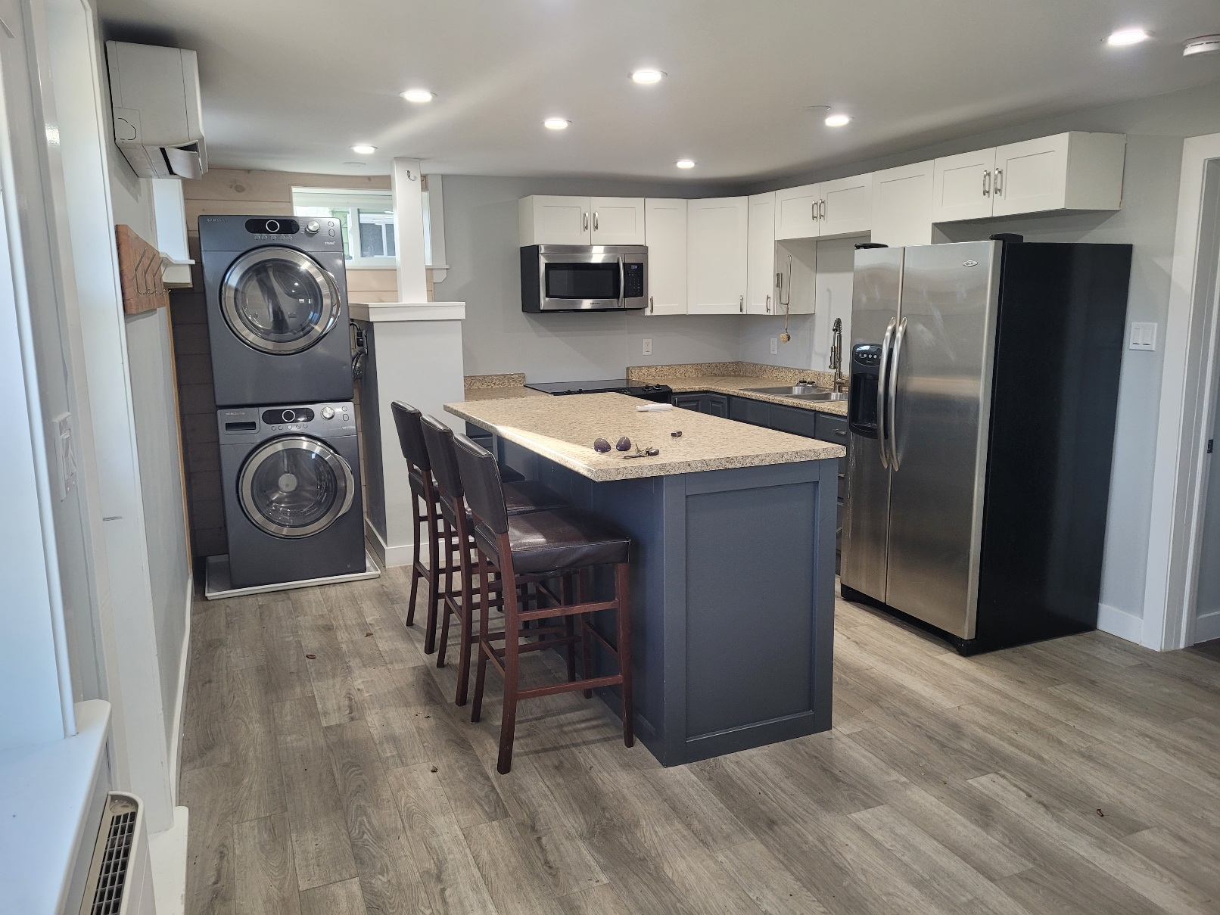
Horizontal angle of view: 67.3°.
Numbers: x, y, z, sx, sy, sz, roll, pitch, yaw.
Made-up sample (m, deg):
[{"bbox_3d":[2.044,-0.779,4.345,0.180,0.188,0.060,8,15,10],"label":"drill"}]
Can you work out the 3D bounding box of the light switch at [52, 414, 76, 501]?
[{"bbox_3d":[-0.828,-0.003,1.390,0.014,0.116,0.114,-5,11,-23],"label":"light switch"}]

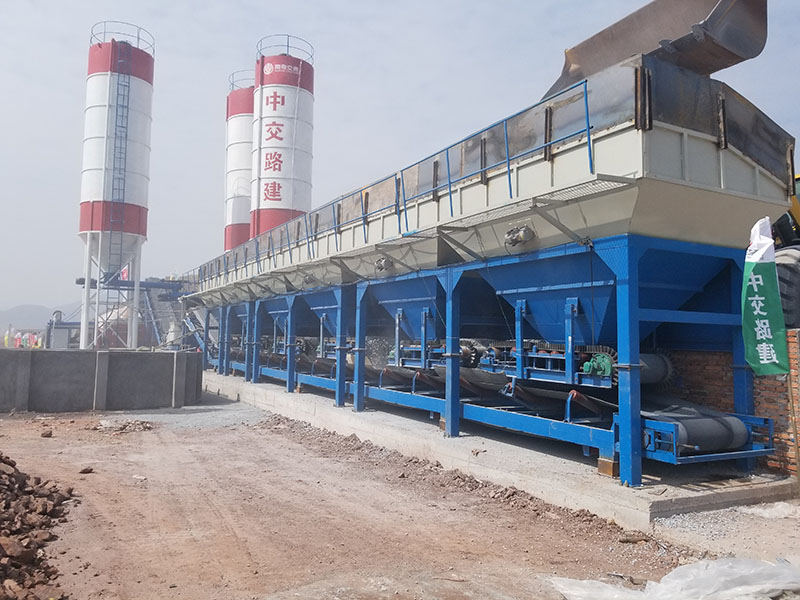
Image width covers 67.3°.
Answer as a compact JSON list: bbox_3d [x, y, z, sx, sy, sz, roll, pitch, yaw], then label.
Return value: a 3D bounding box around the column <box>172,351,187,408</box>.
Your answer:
[{"bbox_3d":[-6.060,2.186,16.557,0.320,1.510,0.300,3,-4,-29],"label":"column"}]

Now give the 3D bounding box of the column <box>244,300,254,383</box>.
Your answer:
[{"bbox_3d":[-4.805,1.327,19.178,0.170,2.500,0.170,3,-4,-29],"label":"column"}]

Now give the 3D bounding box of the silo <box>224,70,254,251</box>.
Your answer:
[{"bbox_3d":[-8.177,-4.349,33.099,2.950,16.600,2.950,0,-3,8],"label":"silo"}]

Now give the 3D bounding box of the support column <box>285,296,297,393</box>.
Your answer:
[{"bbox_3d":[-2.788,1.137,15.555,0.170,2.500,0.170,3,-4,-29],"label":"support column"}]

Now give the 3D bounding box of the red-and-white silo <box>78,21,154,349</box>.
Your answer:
[{"bbox_3d":[-13.401,-4.699,28.260,2.950,16.600,2.950,3,-4,-29],"label":"red-and-white silo"}]

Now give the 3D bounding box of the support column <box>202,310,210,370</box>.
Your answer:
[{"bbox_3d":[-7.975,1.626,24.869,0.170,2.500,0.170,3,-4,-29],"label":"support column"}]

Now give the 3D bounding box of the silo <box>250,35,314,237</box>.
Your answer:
[{"bbox_3d":[-5.718,-4.546,29.270,2.950,16.600,2.950,0,-3,8],"label":"silo"}]

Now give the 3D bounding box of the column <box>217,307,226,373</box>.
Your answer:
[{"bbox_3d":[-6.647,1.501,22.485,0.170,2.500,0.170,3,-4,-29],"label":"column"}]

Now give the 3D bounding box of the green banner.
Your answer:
[{"bbox_3d":[3.771,-0.046,6.200,0.400,1.600,0.120,-5,-4,27],"label":"green banner"}]

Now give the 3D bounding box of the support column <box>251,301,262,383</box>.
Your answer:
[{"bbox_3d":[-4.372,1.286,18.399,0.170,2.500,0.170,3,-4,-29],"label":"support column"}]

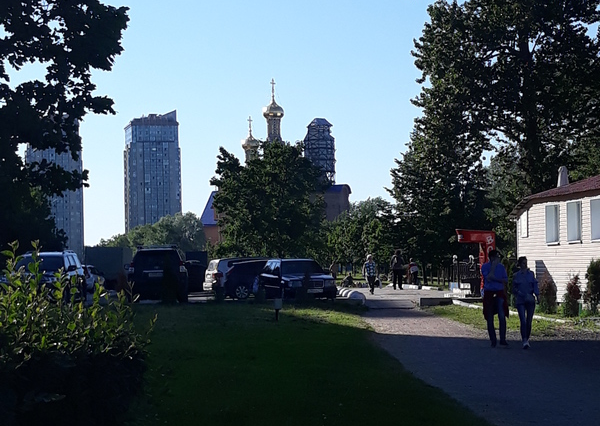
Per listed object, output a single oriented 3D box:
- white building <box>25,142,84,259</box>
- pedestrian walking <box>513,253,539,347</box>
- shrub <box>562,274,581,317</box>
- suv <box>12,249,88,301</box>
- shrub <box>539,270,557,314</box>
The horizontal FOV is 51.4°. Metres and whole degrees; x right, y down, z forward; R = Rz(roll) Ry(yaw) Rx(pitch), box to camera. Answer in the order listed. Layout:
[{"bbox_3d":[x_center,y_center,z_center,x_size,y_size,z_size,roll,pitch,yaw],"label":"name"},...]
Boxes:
[{"bbox_3d":[-125.000,-9.500,322.000,29.000,73.000,25.000,0,-5,-20],"label":"white building"},{"bbox_3d":[4.130,1.635,11.450,0.460,1.680,0.340,-2,-4,7],"label":"pedestrian walking"},{"bbox_3d":[7.013,2.123,16.100,0.460,1.120,0.460,-3,-5,22],"label":"shrub"},{"bbox_3d":[-8.750,2.260,21.500,1.820,1.800,4.600,-1,-4,-7],"label":"suv"},{"bbox_3d":[6.703,2.159,16.900,0.460,1.110,0.460,-3,-5,22],"label":"shrub"}]

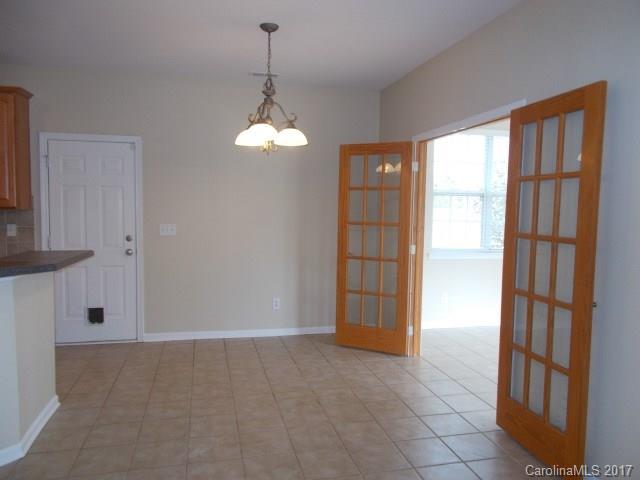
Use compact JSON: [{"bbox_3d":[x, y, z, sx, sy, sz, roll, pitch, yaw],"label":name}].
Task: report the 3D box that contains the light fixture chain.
[{"bbox_3d":[-0.369,-1.349,3.509,0.030,0.325,0.030,0,4,-14],"label":"light fixture chain"}]

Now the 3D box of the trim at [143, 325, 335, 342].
[{"bbox_3d":[-0.652,1.016,5.257,2.395,0.086,0.018,0,4,-14],"label":"trim"}]

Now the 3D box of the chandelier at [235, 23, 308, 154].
[{"bbox_3d":[-0.371,-1.091,3.518,0.540,0.930,0.540,0,4,-14],"label":"chandelier"}]

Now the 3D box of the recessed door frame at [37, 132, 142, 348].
[{"bbox_3d":[-2.264,0.010,4.848,0.920,2.096,0.130,0,4,-14],"label":"recessed door frame"}]

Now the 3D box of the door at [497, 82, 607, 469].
[{"bbox_3d":[1.275,0.235,2.727,0.042,2.035,0.755,0,4,-10],"label":"door"}]

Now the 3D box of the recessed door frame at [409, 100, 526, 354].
[{"bbox_3d":[1.107,0.134,3.828,0.140,2.102,1.633,0,4,-14],"label":"recessed door frame"}]

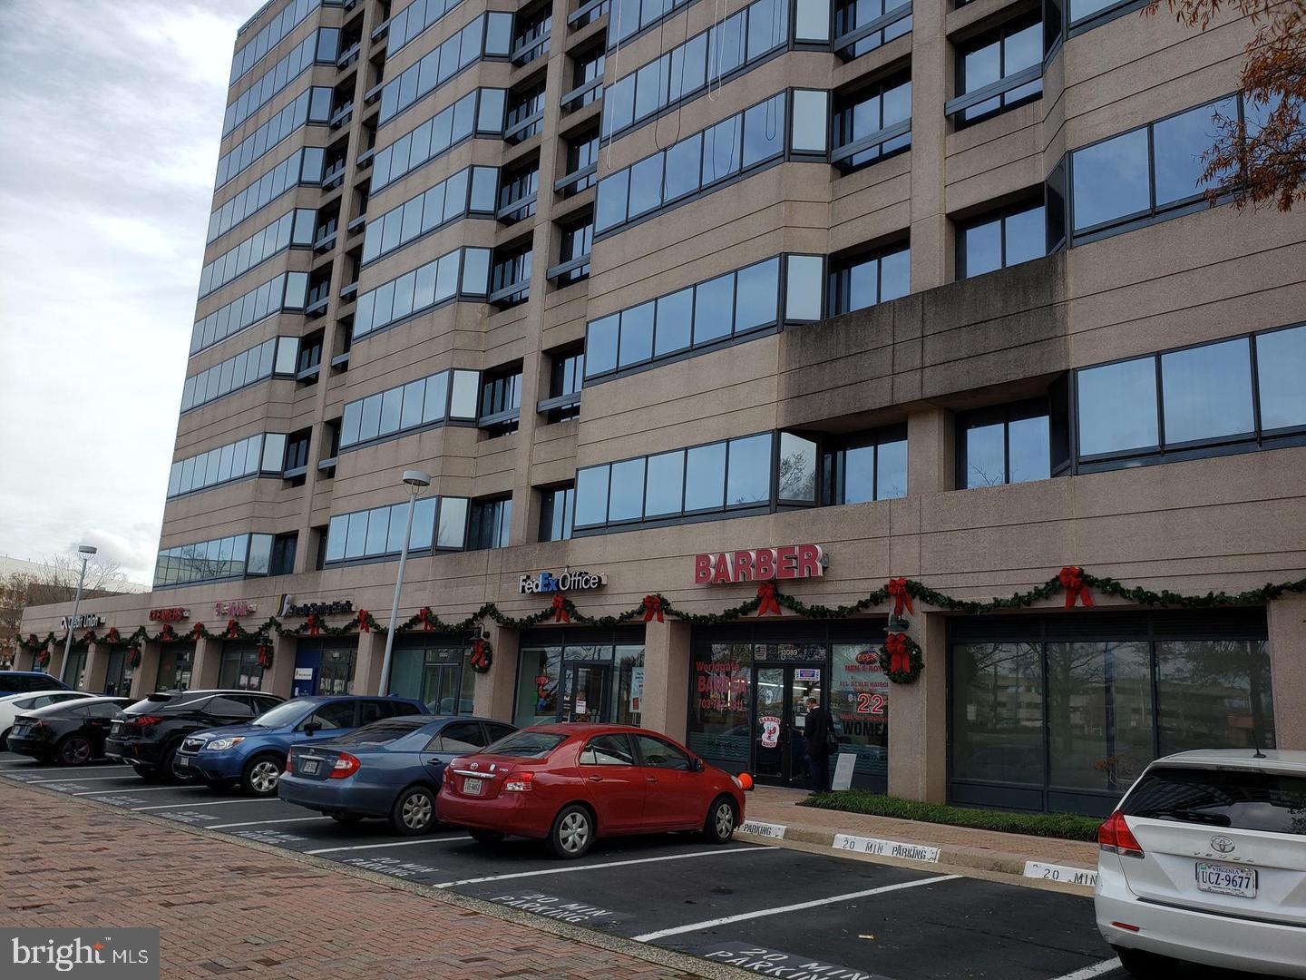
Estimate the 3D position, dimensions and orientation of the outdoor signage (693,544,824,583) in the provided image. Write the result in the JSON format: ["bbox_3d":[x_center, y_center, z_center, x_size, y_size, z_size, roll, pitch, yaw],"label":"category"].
[{"bbox_3d":[2.116,1.546,19.973,3.200,0.610,0.280,-9,-18,43],"label":"outdoor signage"}]

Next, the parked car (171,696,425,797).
[{"bbox_3d":[-6.054,4.583,17.746,1.800,1.700,4.600,-8,-16,42],"label":"parked car"}]

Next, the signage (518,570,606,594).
[{"bbox_3d":[-2.169,2.183,23.644,2.920,0.500,0.300,-9,-16,43],"label":"signage"}]

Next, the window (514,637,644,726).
[{"bbox_3d":[-1.716,5.026,23.862,5.350,3.340,0.350,-9,-18,43],"label":"window"}]

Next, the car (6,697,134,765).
[{"bbox_3d":[-12.017,5.513,22.601,1.880,1.440,4.690,-9,-18,43],"label":"car"}]

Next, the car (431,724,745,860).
[{"bbox_3d":[-0.582,3.692,12.328,1.710,1.450,4.320,-9,-16,44],"label":"car"}]

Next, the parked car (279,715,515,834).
[{"bbox_3d":[-2.669,3.913,13.727,1.800,1.490,4.800,-8,-16,42],"label":"parked car"}]

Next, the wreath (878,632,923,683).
[{"bbox_3d":[4.310,2.937,17.060,0.860,0.880,0.250,-9,-16,43],"label":"wreath"}]

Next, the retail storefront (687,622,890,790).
[{"bbox_3d":[2.674,4.191,19.501,5.300,3.280,0.400,-9,-16,43],"label":"retail storefront"}]

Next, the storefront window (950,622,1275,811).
[{"bbox_3d":[7.087,3.564,15.631,5.250,3.240,0.350,-9,-18,43],"label":"storefront window"}]

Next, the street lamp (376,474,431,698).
[{"bbox_3d":[-5.741,2.769,21.856,0.600,6.500,0.600,-8,-19,43],"label":"street lamp"}]

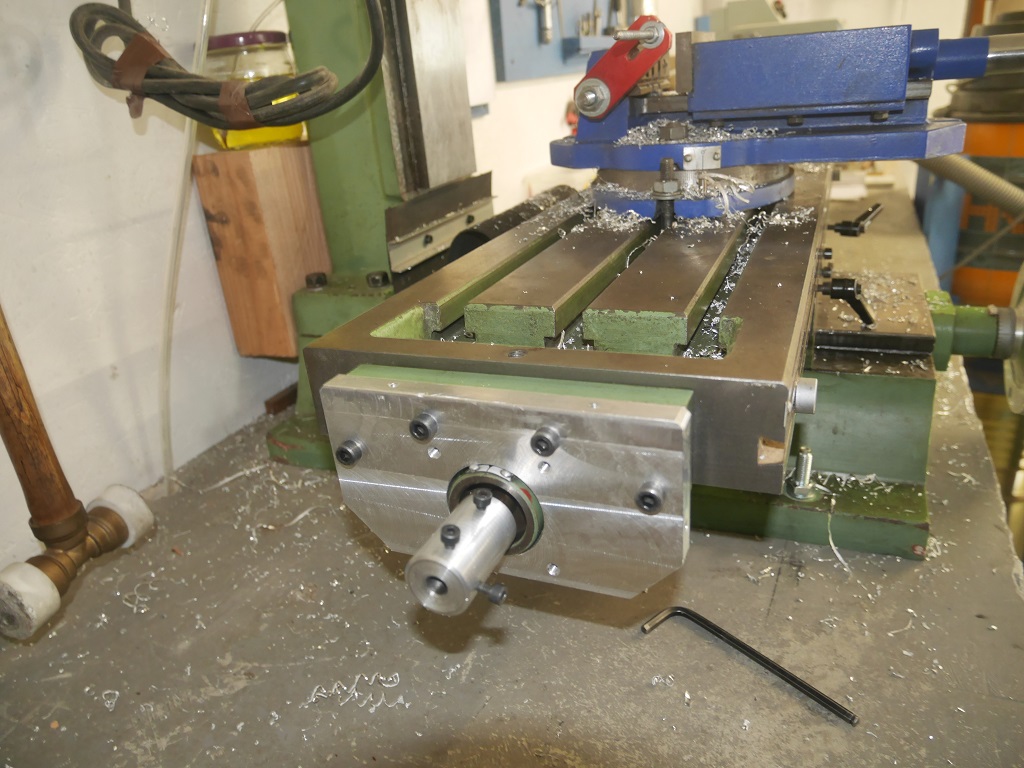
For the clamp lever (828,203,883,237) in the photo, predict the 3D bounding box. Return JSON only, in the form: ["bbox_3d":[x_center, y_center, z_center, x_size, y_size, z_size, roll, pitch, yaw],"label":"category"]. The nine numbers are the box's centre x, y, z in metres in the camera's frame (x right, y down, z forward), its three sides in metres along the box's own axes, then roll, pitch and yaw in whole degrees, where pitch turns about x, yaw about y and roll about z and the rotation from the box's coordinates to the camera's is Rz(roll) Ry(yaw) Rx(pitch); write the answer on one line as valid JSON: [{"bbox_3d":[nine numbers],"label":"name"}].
[{"bbox_3d":[0.285,-0.137,0.588,0.038,0.013,0.047,5,44,24],"label":"clamp lever"}]

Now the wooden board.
[{"bbox_3d":[-0.216,-0.126,0.661,0.063,0.179,0.093,5,25,24],"label":"wooden board"}]

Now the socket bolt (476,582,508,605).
[{"bbox_3d":[-0.006,0.057,0.194,0.010,0.006,0.006,16,29,18],"label":"socket bolt"}]

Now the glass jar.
[{"bbox_3d":[-0.220,-0.251,0.609,0.076,0.091,0.076,-5,23,2],"label":"glass jar"}]

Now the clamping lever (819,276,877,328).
[{"bbox_3d":[0.212,-0.051,0.448,0.038,0.047,0.013,5,69,24],"label":"clamping lever"}]

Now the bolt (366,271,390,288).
[{"bbox_3d":[-0.108,-0.084,0.573,0.017,0.011,0.017,5,25,24],"label":"bolt"}]

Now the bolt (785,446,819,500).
[{"bbox_3d":[0.179,0.053,0.433,0.022,0.031,0.022,5,25,24],"label":"bolt"}]

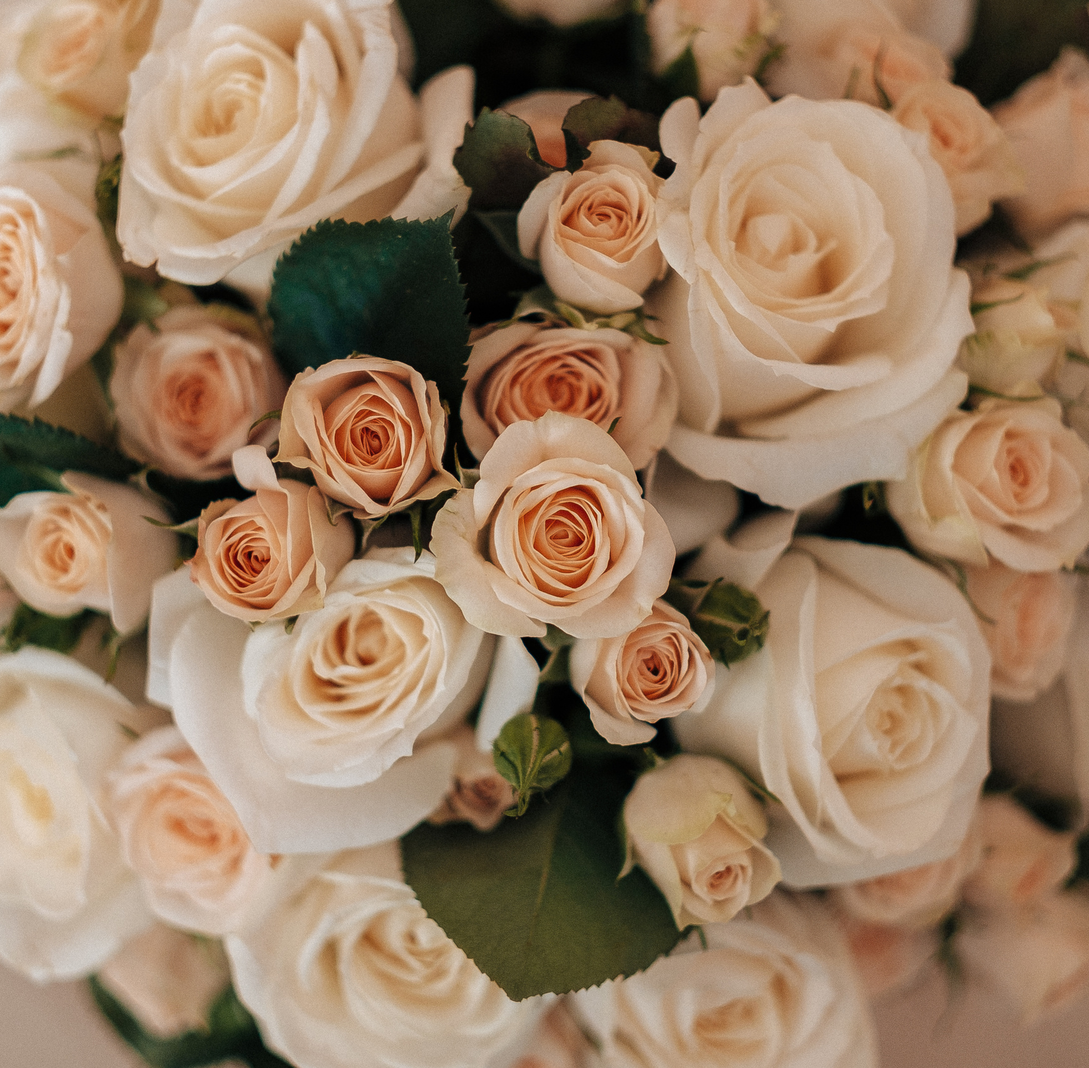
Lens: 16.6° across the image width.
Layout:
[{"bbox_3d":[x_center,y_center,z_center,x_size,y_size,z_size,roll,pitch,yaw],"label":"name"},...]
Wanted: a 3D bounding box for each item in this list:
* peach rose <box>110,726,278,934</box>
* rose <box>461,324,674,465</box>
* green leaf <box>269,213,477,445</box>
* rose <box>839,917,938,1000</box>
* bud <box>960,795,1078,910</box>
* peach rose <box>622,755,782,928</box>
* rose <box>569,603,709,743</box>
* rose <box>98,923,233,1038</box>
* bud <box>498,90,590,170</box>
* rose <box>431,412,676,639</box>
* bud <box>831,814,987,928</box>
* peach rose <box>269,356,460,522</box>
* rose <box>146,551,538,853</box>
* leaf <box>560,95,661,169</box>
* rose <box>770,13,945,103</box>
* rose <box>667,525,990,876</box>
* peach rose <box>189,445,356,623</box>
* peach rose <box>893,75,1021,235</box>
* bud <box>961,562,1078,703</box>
[{"bbox_3d":[-0.081,0.069,0.868,0.043,0.047,0.043,4,16,14],"label":"peach rose"},{"bbox_3d":[0.005,-0.028,0.792,0.045,0.036,0.039,0,78,3],"label":"rose"},{"bbox_3d":[-0.037,-0.044,0.790,0.044,0.014,0.050,6,73,8],"label":"green leaf"},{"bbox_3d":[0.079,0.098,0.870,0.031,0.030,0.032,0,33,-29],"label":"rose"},{"bbox_3d":[0.113,0.076,0.900,0.031,0.031,0.034,0,24,-37],"label":"bud"},{"bbox_3d":[0.035,0.068,0.830,0.034,0.034,0.044,-4,39,-4],"label":"peach rose"},{"bbox_3d":[0.020,0.028,0.772,0.029,0.030,0.032,0,1,-14],"label":"rose"},{"bbox_3d":[-0.091,0.105,0.900,0.037,0.037,0.038,13,38,16],"label":"rose"},{"bbox_3d":[0.000,-0.091,0.862,0.031,0.032,0.032,0,66,0],"label":"bud"},{"bbox_3d":[0.002,-0.002,0.797,0.052,0.049,0.040,0,3,-3],"label":"rose"},{"bbox_3d":[0.081,0.074,0.840,0.036,0.032,0.033,0,24,-19],"label":"bud"},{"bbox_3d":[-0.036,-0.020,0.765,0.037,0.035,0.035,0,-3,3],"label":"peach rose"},{"bbox_3d":[-0.043,0.034,0.787,0.081,0.060,0.067,0,75,-6],"label":"rose"},{"bbox_3d":[0.014,-0.084,0.798,0.024,0.012,0.020,0,67,0],"label":"leaf"},{"bbox_3d":[0.074,-0.109,0.885,0.042,0.040,0.042,6,58,-10],"label":"rose"},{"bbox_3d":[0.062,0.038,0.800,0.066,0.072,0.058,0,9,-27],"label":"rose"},{"bbox_3d":[-0.056,0.000,0.778,0.034,0.036,0.035,0,16,20],"label":"peach rose"},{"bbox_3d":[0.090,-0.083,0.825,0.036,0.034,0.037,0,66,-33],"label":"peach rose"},{"bbox_3d":[0.110,0.022,0.880,0.036,0.036,0.038,0,9,-27],"label":"bud"}]

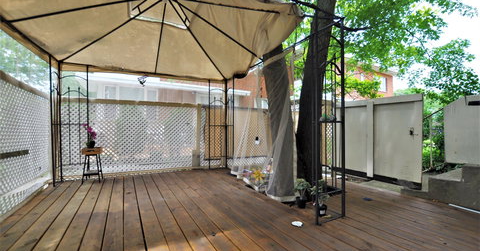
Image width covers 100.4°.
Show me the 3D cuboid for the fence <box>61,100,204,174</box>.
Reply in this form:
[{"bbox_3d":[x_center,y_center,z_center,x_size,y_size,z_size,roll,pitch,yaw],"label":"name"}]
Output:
[{"bbox_3d":[-2.030,0.235,4.070,2.470,1.420,0.090,0,-1,-26],"label":"fence"}]

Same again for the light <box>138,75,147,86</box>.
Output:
[{"bbox_3d":[-1.836,-0.838,3.770,0.160,0.220,0.150,0,-1,-25],"label":"light"}]

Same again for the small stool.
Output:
[{"bbox_3d":[-2.455,0.652,3.335,0.265,0.560,0.250,0,-1,-20],"label":"small stool"}]

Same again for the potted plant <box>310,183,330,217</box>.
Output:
[{"bbox_3d":[0.828,0.752,2.060,0.180,0.335,0.170,0,-1,22],"label":"potted plant"}]

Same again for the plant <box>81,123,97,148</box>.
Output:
[{"bbox_3d":[-2.515,0.188,3.335,0.210,0.420,0.180,0,-1,-20],"label":"plant"}]

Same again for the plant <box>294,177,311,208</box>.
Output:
[{"bbox_3d":[0.710,0.766,2.270,0.175,0.315,0.170,0,-1,18],"label":"plant"}]

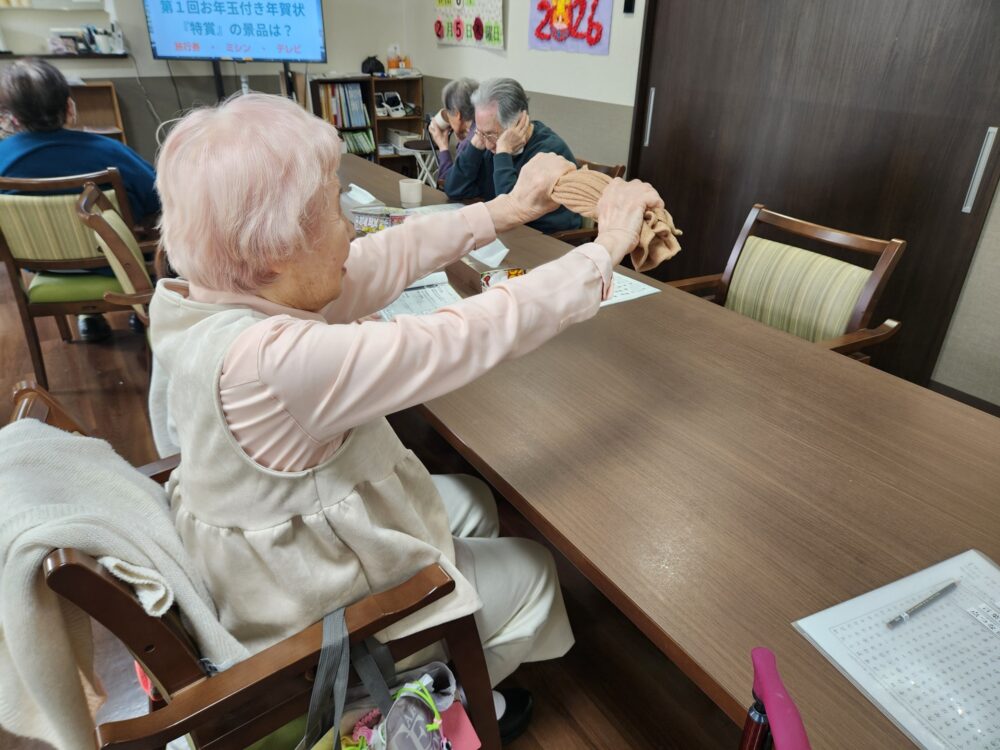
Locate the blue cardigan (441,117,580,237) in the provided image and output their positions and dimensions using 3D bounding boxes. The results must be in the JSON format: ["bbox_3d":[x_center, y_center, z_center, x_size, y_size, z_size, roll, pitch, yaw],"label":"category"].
[{"bbox_3d":[0.065,-0.748,2.646,0.500,0.540,0.520,22,34,34],"label":"blue cardigan"}]

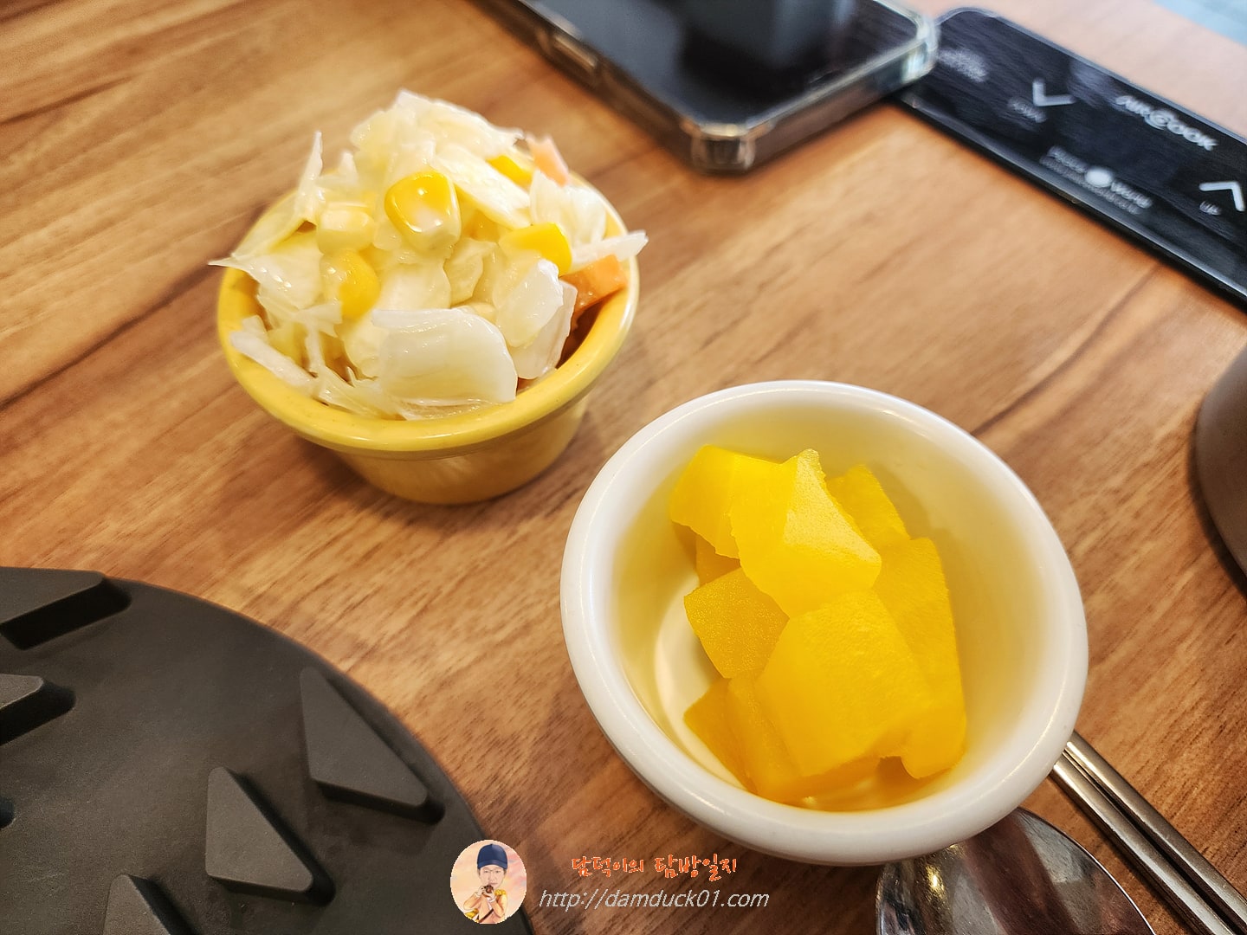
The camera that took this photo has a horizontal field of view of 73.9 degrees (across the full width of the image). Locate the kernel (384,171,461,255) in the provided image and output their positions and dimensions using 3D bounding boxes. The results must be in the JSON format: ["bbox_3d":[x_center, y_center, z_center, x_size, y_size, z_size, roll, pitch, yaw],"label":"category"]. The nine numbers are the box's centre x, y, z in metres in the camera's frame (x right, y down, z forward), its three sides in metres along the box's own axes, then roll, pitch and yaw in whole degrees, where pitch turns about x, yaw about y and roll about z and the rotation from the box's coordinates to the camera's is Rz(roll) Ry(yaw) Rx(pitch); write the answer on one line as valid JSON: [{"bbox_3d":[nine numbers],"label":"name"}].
[{"bbox_3d":[-0.029,-0.036,0.118,0.010,0.009,0.008,3,57,0],"label":"kernel"}]

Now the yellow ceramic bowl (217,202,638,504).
[{"bbox_3d":[-0.032,-0.023,0.149,0.069,0.033,0.069,1,57,-1],"label":"yellow ceramic bowl"}]

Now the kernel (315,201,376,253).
[{"bbox_3d":[-0.039,-0.034,0.118,0.009,0.007,0.007,3,57,0],"label":"kernel"}]

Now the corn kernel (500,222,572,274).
[{"bbox_3d":[-0.013,-0.032,0.124,0.010,0.007,0.008,3,57,0],"label":"corn kernel"}]

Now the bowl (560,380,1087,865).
[{"bbox_3d":[0.026,0.023,0.121,0.069,0.033,0.069,1,57,-1],"label":"bowl"}]

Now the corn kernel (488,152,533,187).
[{"bbox_3d":[-0.017,-0.045,0.127,0.009,0.007,0.007,3,57,0],"label":"corn kernel"}]

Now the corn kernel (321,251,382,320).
[{"bbox_3d":[-0.039,-0.026,0.117,0.009,0.008,0.008,3,57,0],"label":"corn kernel"}]

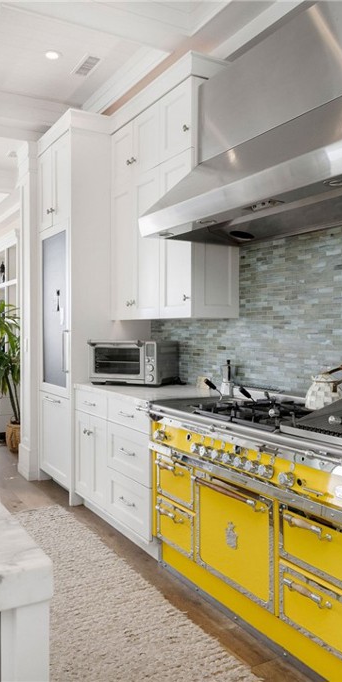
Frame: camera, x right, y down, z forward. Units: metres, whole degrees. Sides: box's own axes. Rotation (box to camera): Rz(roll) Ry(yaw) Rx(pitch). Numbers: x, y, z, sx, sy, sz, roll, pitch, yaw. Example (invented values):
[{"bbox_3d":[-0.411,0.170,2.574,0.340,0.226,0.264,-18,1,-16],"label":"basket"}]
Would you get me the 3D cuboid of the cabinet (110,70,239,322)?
[{"bbox_3d":[-0.017,-0.871,3.814,0.355,1.442,1.156,-1,1,-30],"label":"cabinet"}]

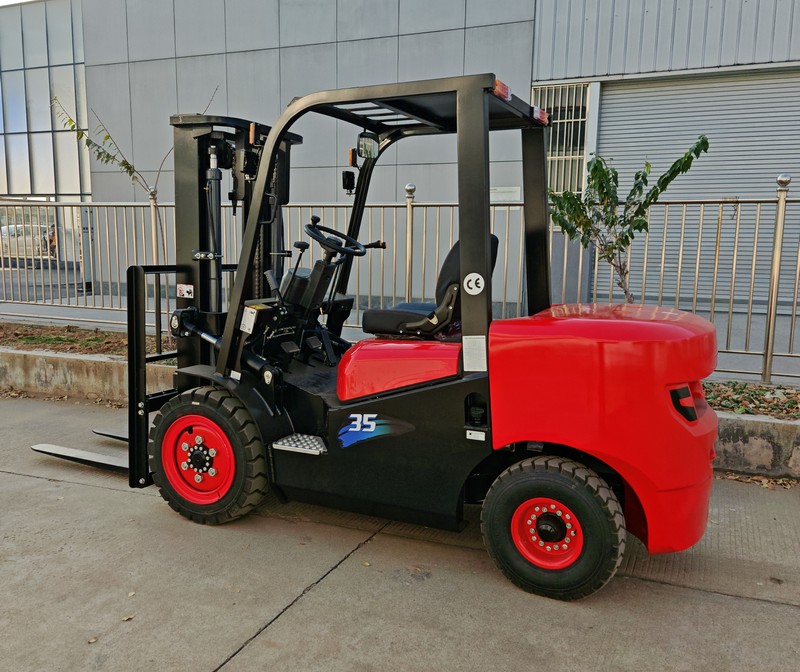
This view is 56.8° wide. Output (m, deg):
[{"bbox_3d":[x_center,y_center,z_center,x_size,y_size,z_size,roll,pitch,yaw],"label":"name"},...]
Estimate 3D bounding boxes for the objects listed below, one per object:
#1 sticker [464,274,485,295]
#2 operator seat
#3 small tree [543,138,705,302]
[{"bbox_3d":[0.308,-0.218,3.071,0.090,0.090,0.004,4,9,25],"label":"sticker"},{"bbox_3d":[0.179,-0.255,3.645,0.570,0.495,0.480,4,9,25],"label":"operator seat"},{"bbox_3d":[1.731,-0.544,5.781,1.170,1.929,1.000,4,9,25],"label":"small tree"}]

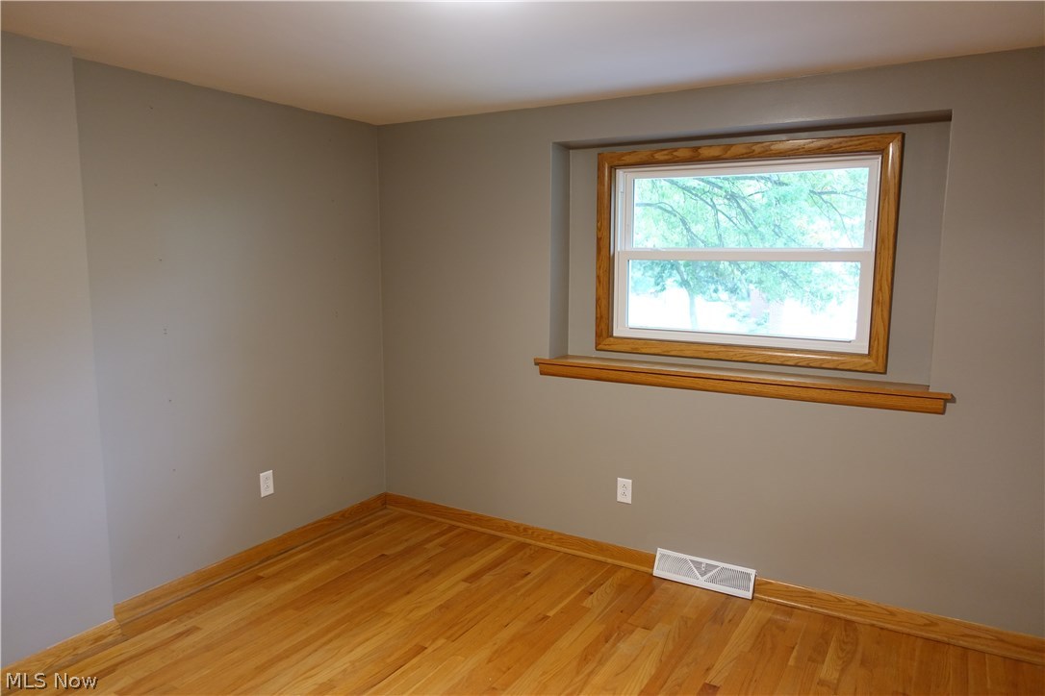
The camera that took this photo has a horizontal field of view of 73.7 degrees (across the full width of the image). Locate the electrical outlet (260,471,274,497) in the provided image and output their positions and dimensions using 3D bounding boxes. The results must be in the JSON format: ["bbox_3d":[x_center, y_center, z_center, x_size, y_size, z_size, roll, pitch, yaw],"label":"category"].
[{"bbox_3d":[-1.244,0.666,3.404,0.008,0.118,0.073,5,8,30],"label":"electrical outlet"}]

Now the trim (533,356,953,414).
[{"bbox_3d":[0.884,0.147,3.168,1.799,0.084,0.179,5,8,30],"label":"trim"}]

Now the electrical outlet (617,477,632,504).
[{"bbox_3d":[0.496,0.698,3.390,0.074,0.119,0.008,5,8,30],"label":"electrical outlet"}]

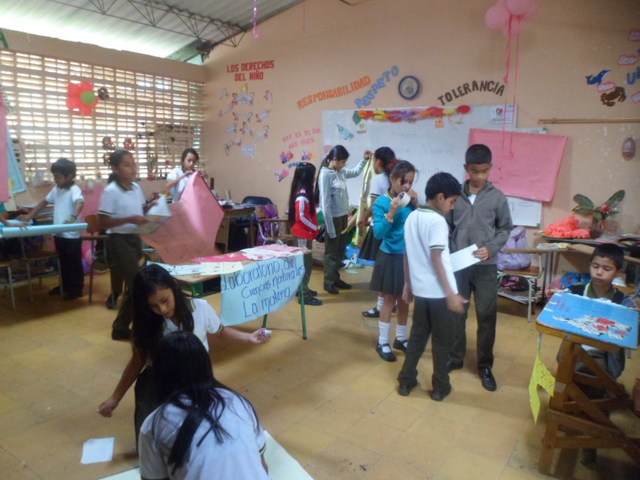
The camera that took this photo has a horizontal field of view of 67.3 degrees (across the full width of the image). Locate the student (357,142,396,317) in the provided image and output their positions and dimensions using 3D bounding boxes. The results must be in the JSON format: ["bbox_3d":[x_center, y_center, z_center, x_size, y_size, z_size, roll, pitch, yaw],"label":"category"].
[{"bbox_3d":[0.566,-0.079,4.323,0.380,1.480,0.400,6,12,29],"label":"student"}]

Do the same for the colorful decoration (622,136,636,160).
[{"bbox_3d":[2.913,-0.861,4.525,0.103,0.230,0.070,8,13,31],"label":"colorful decoration"}]

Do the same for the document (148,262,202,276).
[{"bbox_3d":[-0.897,0.183,3.050,0.340,0.012,0.240,-2,11,-11],"label":"document"}]

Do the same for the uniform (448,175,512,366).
[{"bbox_3d":[1.021,0.251,3.056,0.450,1.240,0.320,4,11,15],"label":"uniform"}]

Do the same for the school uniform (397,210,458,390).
[{"bbox_3d":[0.624,0.353,2.839,0.280,1.108,0.380,-9,14,-41],"label":"school uniform"}]

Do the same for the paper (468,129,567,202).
[{"bbox_3d":[1.916,-0.761,4.845,0.922,0.631,0.020,15,17,32],"label":"paper"}]

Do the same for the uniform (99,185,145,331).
[{"bbox_3d":[-1.638,0.093,4.011,0.360,1.155,0.420,3,11,11],"label":"uniform"}]

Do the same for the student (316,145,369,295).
[{"bbox_3d":[0.235,-0.232,5.029,0.500,1.505,0.400,10,14,39],"label":"student"}]

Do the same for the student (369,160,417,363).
[{"bbox_3d":[0.534,0.139,3.441,0.420,1.385,0.340,-8,14,-41],"label":"student"}]

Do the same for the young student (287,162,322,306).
[{"bbox_3d":[-0.153,-0.073,4.664,0.320,1.332,0.360,-4,11,-22],"label":"young student"}]

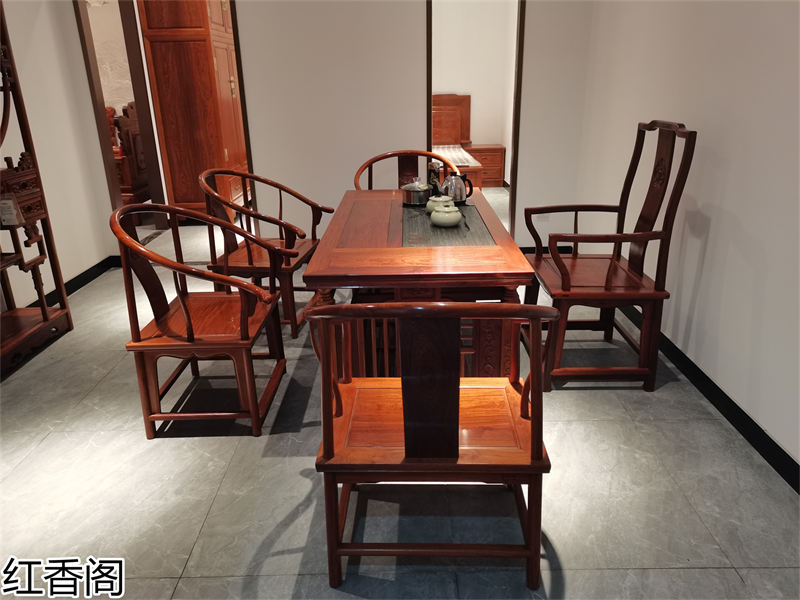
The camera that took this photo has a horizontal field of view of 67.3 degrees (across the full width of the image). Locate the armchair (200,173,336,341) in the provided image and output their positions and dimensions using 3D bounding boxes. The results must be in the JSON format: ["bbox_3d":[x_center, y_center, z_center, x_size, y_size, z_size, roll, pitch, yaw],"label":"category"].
[{"bbox_3d":[-0.783,-0.314,3.522,0.670,0.885,0.645,2,20,7],"label":"armchair"}]

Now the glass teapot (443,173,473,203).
[{"bbox_3d":[0.277,-0.561,2.982,0.168,0.155,0.130,-1,20,0],"label":"glass teapot"}]

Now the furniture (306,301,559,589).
[{"bbox_3d":[0.093,0.315,1.742,0.645,0.885,0.670,0,20,2],"label":"furniture"}]

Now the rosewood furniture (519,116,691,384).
[{"bbox_3d":[0.913,-0.236,2.823,0.580,1.165,0.650,-1,20,0],"label":"rosewood furniture"}]

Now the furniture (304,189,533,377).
[{"bbox_3d":[0.076,0.009,2.768,0.739,0.765,1.594,-1,20,1],"label":"furniture"}]

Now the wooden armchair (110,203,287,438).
[{"bbox_3d":[-0.807,0.038,2.548,0.670,0.885,0.645,-1,20,0],"label":"wooden armchair"}]

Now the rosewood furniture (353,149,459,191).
[{"bbox_3d":[0.044,-0.541,4.116,0.645,0.885,0.670,-1,20,0],"label":"rosewood furniture"}]

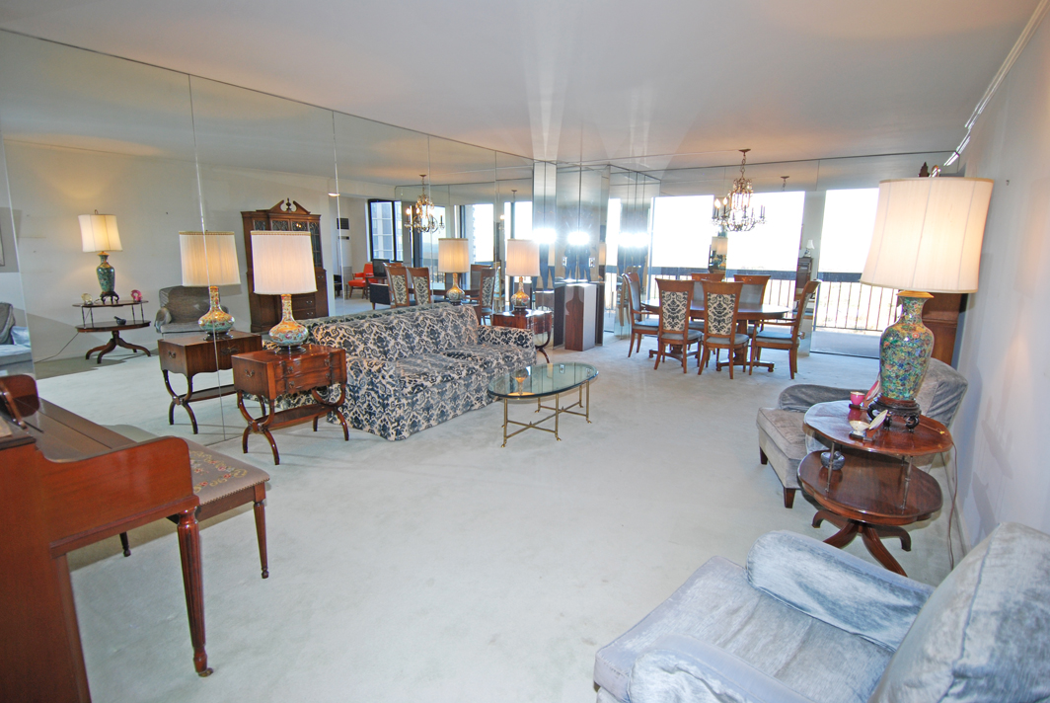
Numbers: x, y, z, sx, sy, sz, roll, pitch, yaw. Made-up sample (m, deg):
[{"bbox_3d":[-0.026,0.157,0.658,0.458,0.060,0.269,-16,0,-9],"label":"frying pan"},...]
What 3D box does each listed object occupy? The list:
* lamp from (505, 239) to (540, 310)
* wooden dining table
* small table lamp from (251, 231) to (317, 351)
[{"bbox_3d":[-0.026,-0.882,6.169,0.401,0.844,0.401,1,12,0],"label":"lamp"},{"bbox_3d":[2.317,-0.203,6.625,1.761,0.736,1.154,8,14,33],"label":"wooden dining table"},{"bbox_3d":[-1.704,-0.423,3.763,0.407,0.842,0.407,8,14,33],"label":"small table lamp"}]

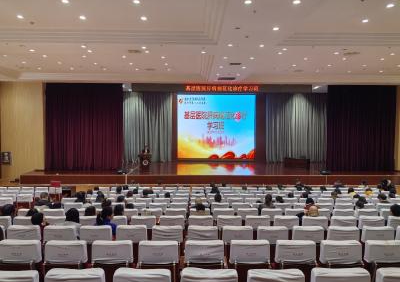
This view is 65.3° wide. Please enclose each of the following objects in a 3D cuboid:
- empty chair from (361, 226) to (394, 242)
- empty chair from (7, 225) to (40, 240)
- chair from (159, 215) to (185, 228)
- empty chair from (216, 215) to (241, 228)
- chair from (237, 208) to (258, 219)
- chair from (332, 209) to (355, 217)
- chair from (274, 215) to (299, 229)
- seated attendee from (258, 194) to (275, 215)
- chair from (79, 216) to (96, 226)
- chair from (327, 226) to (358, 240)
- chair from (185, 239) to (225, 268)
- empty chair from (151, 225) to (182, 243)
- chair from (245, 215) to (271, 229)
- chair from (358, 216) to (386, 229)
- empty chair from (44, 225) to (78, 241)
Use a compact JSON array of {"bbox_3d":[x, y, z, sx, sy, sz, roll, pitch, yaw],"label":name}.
[{"bbox_3d":[2.776,1.805,5.131,0.490,0.950,0.600,0,1,-1],"label":"empty chair"},{"bbox_3d":[-2.660,1.754,4.995,0.540,0.970,0.630,0,3,-1],"label":"empty chair"},{"bbox_3d":[-0.527,1.889,6.131,0.490,0.950,0.600,0,1,-1],"label":"chair"},{"bbox_3d":[0.552,1.896,6.159,0.490,0.950,0.600,0,1,-1],"label":"empty chair"},{"bbox_3d":[1.088,1.991,7.368,0.530,0.950,0.620,0,3,-1],"label":"chair"},{"bbox_3d":[3.196,1.982,7.243,0.540,0.970,0.630,0,3,-1],"label":"chair"},{"bbox_3d":[1.656,1.892,6.272,0.530,0.950,0.620,0,3,-1],"label":"chair"},{"bbox_3d":[1.523,1.851,7.388,0.480,1.250,0.680,0,1,-1],"label":"seated attendee"},{"bbox_3d":[-2.126,1.879,6.089,0.490,0.950,0.600,0,1,-1],"label":"chair"},{"bbox_3d":[2.239,1.786,5.170,0.530,0.950,0.620,0,3,-1],"label":"chair"},{"bbox_3d":[0.053,1.656,4.074,0.530,0.950,0.620,0,3,-1],"label":"chair"},{"bbox_3d":[-0.510,1.786,5.170,0.530,0.950,0.620,0,3,-1],"label":"empty chair"},{"bbox_3d":[1.080,1.876,6.124,0.540,0.970,0.630,0,3,-1],"label":"chair"},{"bbox_3d":[3.208,1.876,6.124,0.540,0.970,0.630,0,3,-1],"label":"chair"},{"bbox_3d":[-2.174,1.786,5.170,0.530,0.950,0.620,0,3,-1],"label":"empty chair"}]

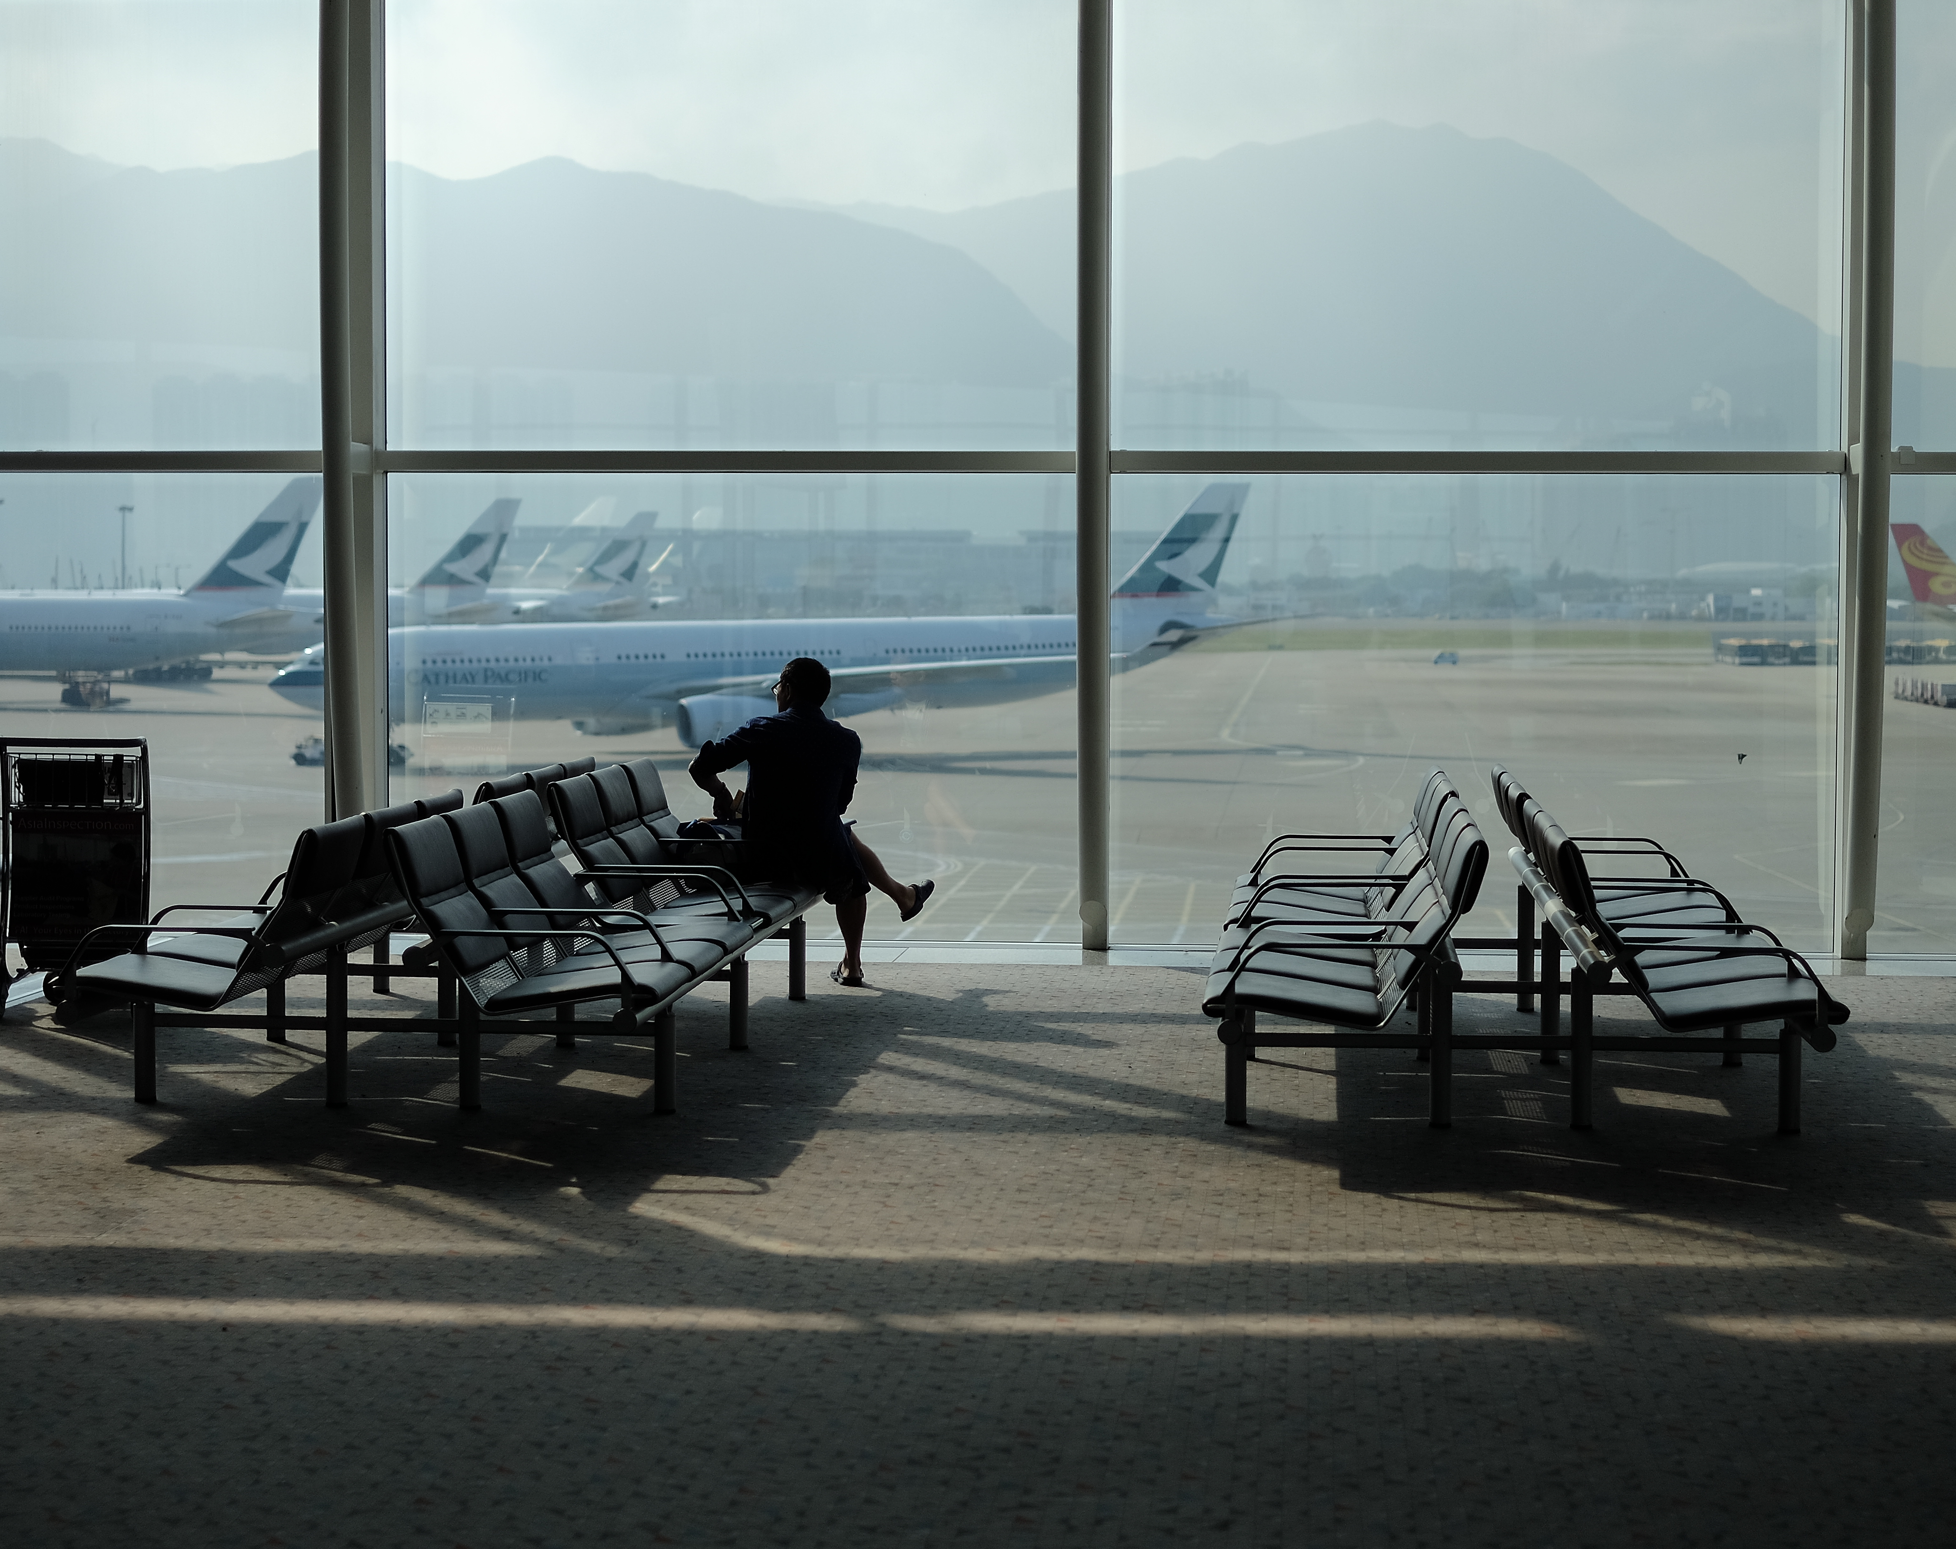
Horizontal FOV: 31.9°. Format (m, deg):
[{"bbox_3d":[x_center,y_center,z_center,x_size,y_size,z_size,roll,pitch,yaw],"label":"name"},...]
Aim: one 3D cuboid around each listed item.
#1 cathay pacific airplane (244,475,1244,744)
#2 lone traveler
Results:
[{"bbox_3d":[-11.400,-9.950,208.300,63.700,16.850,60.300,-1,3,-25],"label":"cathay pacific airplane"},{"bbox_3d":[-0.640,0.190,13.790,0.760,1.330,0.800,1,3,18],"label":"lone traveler"}]

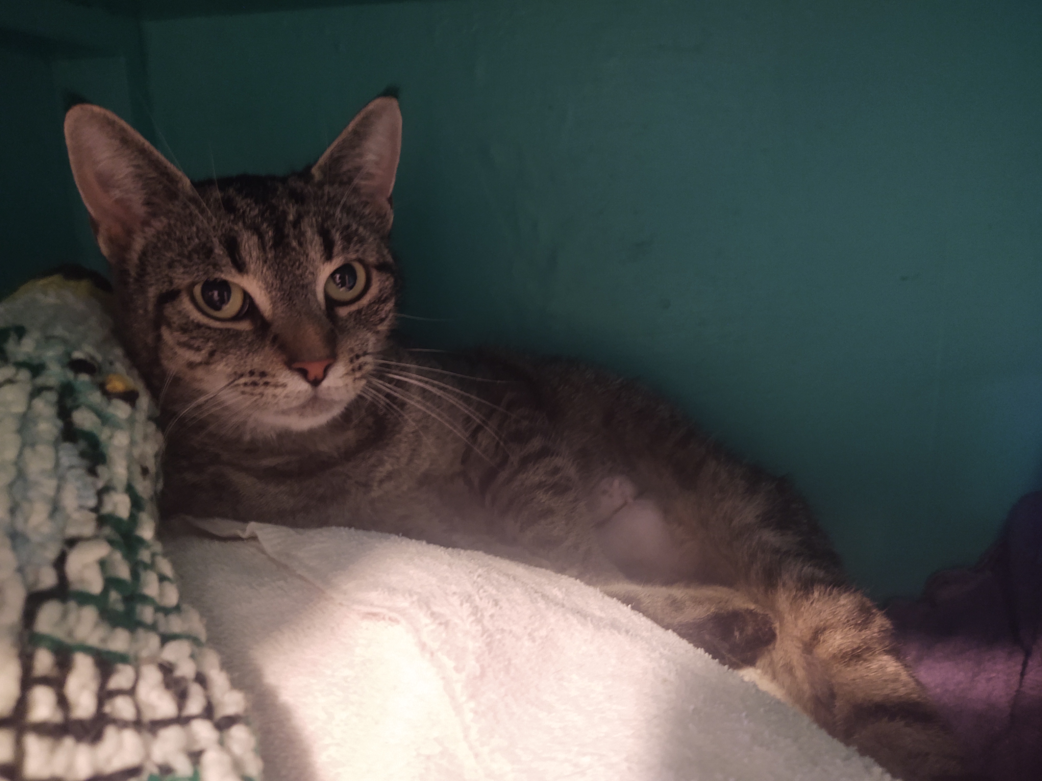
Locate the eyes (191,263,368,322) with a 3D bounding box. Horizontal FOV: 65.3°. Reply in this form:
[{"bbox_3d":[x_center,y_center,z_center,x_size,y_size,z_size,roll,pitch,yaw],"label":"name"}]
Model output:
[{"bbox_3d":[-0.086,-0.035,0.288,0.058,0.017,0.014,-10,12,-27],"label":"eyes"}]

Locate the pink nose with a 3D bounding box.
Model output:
[{"bbox_3d":[-0.068,-0.006,0.264,0.013,0.009,0.009,-10,12,-27],"label":"pink nose"}]

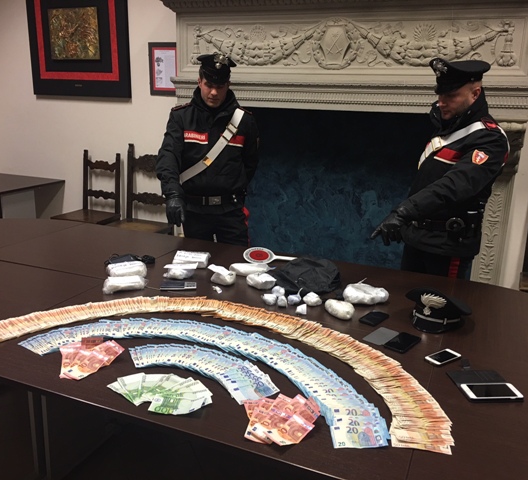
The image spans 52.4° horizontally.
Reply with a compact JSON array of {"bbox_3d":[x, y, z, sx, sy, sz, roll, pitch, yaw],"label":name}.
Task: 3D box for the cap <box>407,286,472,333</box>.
[{"bbox_3d":[0.666,0.264,2.049,0.255,0.128,0.250,-13,21,-43],"label":"cap"}]

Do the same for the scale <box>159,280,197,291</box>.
[{"bbox_3d":[-0.373,0.208,2.361,0.152,0.018,0.088,0,15,-7],"label":"scale"}]

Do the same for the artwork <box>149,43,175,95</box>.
[{"bbox_3d":[-0.789,-1.379,4.341,0.320,0.410,0.025,8,17,22],"label":"artwork"}]

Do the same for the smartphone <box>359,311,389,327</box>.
[{"bbox_3d":[0.428,0.308,2.087,0.068,0.010,0.130,13,19,37],"label":"smartphone"}]

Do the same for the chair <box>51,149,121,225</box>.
[{"bbox_3d":[-1.567,-0.238,4.760,0.465,1.040,0.430,8,17,22],"label":"chair"}]

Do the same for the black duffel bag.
[{"bbox_3d":[0.197,0.145,2.459,0.320,0.115,0.260,3,15,7],"label":"black duffel bag"}]

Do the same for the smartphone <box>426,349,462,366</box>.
[{"bbox_3d":[0.599,0.394,1.790,0.116,0.009,0.059,-9,19,-34],"label":"smartphone"}]

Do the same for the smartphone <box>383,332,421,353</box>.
[{"bbox_3d":[0.489,0.364,1.887,0.074,0.010,0.138,14,20,38],"label":"smartphone"}]

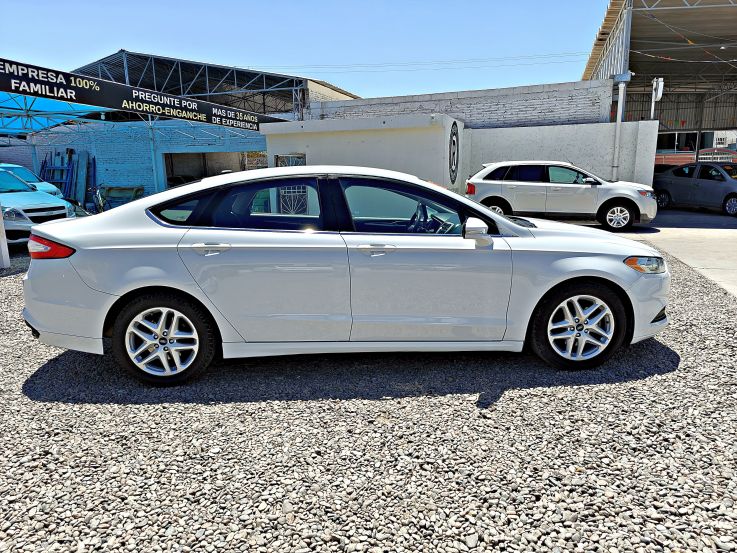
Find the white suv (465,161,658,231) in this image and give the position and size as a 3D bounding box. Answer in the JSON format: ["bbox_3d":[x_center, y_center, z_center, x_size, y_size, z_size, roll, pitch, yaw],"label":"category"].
[{"bbox_3d":[4.747,-2.084,12.672,4.680,1.700,1.950,2,11,14],"label":"white suv"}]

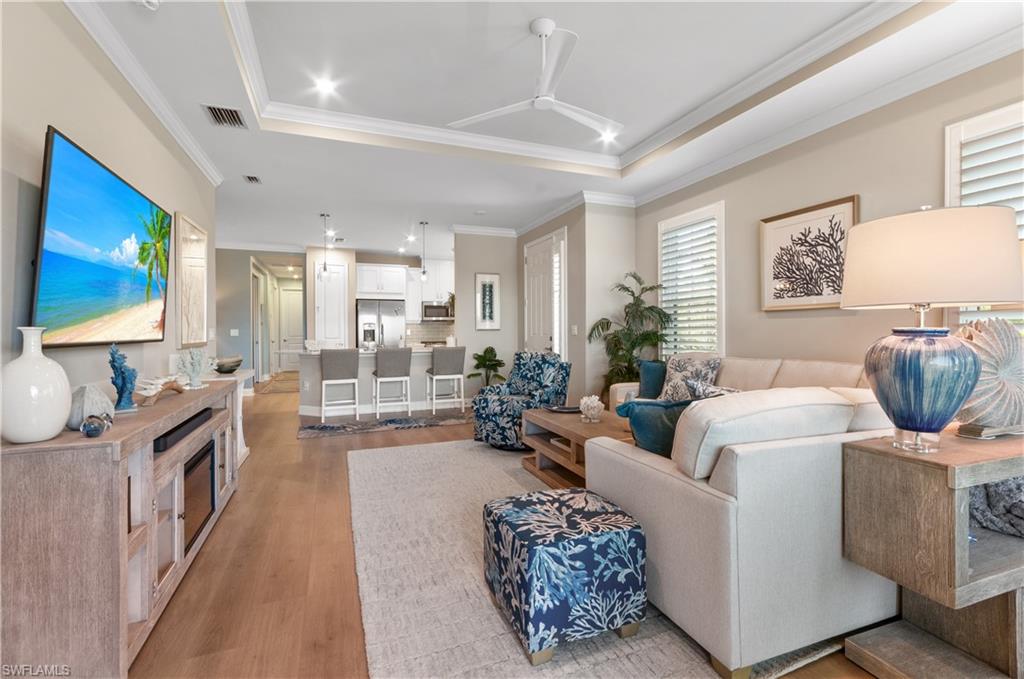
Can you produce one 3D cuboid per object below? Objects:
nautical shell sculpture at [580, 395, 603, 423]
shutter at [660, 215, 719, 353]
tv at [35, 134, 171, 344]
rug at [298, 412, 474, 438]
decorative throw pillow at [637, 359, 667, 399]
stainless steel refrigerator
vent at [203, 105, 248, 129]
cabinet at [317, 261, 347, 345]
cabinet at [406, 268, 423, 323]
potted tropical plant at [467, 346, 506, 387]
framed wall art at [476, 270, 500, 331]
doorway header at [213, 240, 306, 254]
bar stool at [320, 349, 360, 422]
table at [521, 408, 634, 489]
[{"bbox_3d":[0.609,0.525,3.280,0.170,0.190,0.150,0,1,-23],"label":"nautical shell sculpture"},{"bbox_3d":[1.881,-0.490,4.589,0.080,1.660,0.870,0,1,-23],"label":"shutter"},{"bbox_3d":[-2.296,-0.438,2.482,0.050,0.915,1.580,4,-1,-24],"label":"tv"},{"bbox_3d":[-1.424,1.079,5.463,2.319,0.012,0.767,0,1,-23],"label":"rug"},{"bbox_3d":[1.550,0.427,4.600,0.430,0.430,0.150,0,-12,5],"label":"decorative throw pillow"},{"bbox_3d":[-2.687,0.155,8.751,0.910,1.780,0.750,0,1,-23],"label":"stainless steel refrigerator"},{"bbox_3d":[-2.314,-1.792,3.446,0.270,0.025,0.340,-1,1,-23],"label":"vent"},{"bbox_3d":[-3.587,-0.222,8.525,0.560,2.500,0.350,0,1,-23],"label":"cabinet"},{"bbox_3d":[-2.130,-0.904,9.089,0.350,1.130,0.330,0,1,-23],"label":"cabinet"},{"bbox_3d":[-0.380,0.588,6.486,0.573,0.971,0.527,0,1,0],"label":"potted tropical plant"},{"bbox_3d":[-0.375,-0.604,6.858,0.420,0.919,0.030,0,1,-23],"label":"framed wall art"},{"bbox_3d":[-4.615,-1.697,7.894,1.450,0.170,0.120,-1,2,-23],"label":"doorway header"},{"bbox_3d":[-2.325,0.603,5.753,0.461,0.956,0.475,0,1,-23],"label":"bar stool"},{"bbox_3d":[0.617,0.853,3.265,0.700,0.470,1.200,0,1,-21],"label":"table"}]

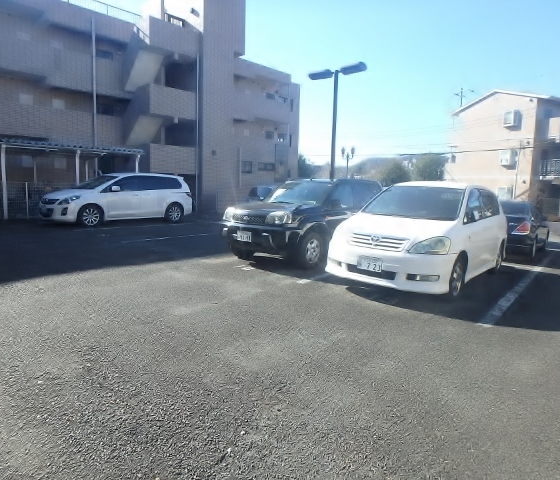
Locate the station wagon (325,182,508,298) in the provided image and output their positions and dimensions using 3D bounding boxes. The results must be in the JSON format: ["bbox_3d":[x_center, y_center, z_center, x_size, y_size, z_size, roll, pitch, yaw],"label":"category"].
[{"bbox_3d":[2.630,-0.210,6.700,1.760,1.660,4.660,7,8,39],"label":"station wagon"}]

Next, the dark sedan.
[{"bbox_3d":[6.650,-0.450,11.350,1.765,1.475,4.770,7,8,39],"label":"dark sedan"}]

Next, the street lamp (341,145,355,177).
[{"bbox_3d":[5.056,-4.294,29.000,1.020,5.200,0.320,3,6,11],"label":"street lamp"}]

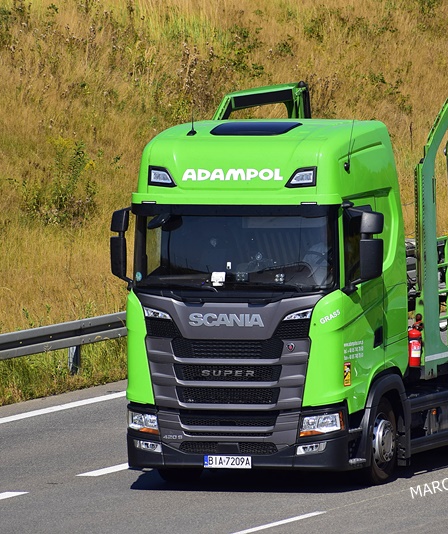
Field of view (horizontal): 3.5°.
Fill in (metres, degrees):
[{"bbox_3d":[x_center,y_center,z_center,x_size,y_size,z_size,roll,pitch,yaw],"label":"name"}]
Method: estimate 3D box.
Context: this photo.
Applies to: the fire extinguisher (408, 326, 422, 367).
[{"bbox_3d":[2.002,0.849,76.929,0.140,0.440,0.140,-1,3,-6],"label":"fire extinguisher"}]

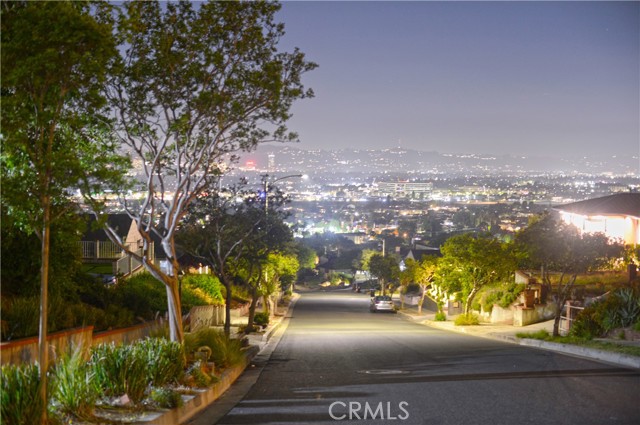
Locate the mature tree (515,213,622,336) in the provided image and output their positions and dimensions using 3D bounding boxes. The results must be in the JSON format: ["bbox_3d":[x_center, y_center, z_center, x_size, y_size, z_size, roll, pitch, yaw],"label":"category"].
[{"bbox_3d":[9.800,2.440,35.000,4.260,4.890,4.130,0,3,0],"label":"mature tree"}]

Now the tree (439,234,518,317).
[{"bbox_3d":[9.760,4.000,55.000,4.830,5.510,4.690,0,3,0],"label":"tree"}]

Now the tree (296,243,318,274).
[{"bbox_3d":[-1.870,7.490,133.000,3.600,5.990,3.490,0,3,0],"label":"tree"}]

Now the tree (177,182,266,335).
[{"bbox_3d":[-3.770,1.820,34.000,3.520,5.940,3.420,0,3,0],"label":"tree"}]

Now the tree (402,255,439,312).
[{"bbox_3d":[8.410,6.170,75.000,3.210,4.900,3.110,0,3,0],"label":"tree"}]

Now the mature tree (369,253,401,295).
[{"bbox_3d":[7.770,7.590,107.000,3.860,5.540,3.740,0,3,0],"label":"mature tree"}]

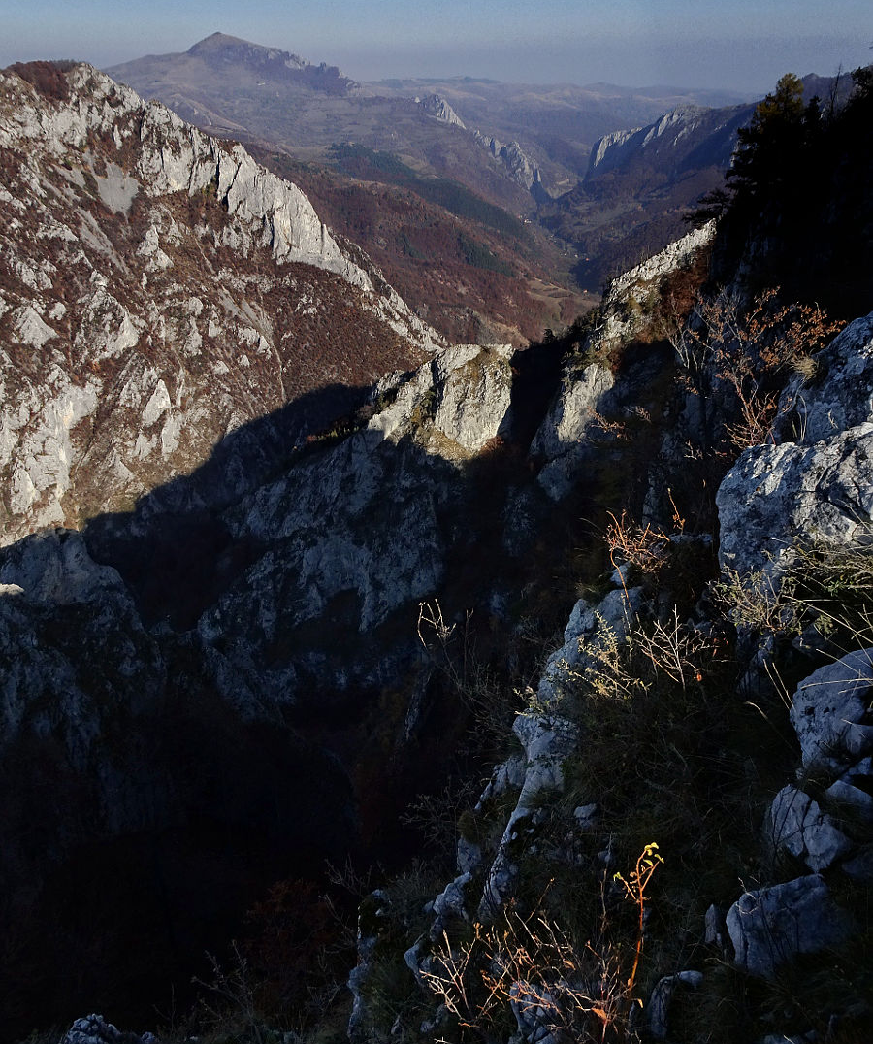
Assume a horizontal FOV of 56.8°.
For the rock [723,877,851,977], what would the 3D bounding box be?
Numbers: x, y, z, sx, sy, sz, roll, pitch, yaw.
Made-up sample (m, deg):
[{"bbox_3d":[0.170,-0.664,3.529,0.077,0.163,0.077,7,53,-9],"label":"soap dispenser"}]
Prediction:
[{"bbox_3d":[1.016,1.170,2.350,0.330,0.220,0.220,-7,30,-13],"label":"rock"}]

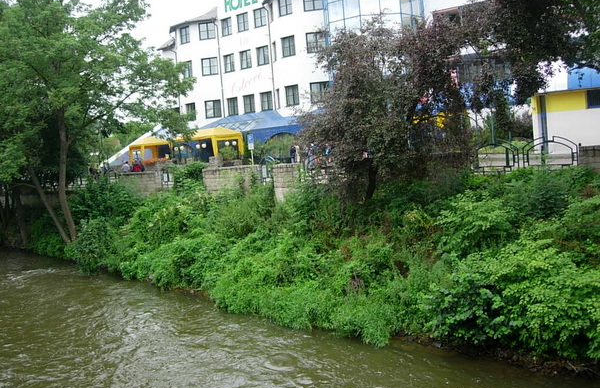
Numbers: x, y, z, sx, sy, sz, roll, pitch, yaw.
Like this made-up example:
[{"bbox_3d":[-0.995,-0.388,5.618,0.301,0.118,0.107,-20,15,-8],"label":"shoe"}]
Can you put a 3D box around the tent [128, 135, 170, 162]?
[{"bbox_3d":[-14.989,-4.251,65.826,3.000,2.650,3.000,-7,4,-42],"label":"tent"}]

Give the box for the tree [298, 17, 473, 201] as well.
[{"bbox_3d":[3.180,-3.143,24.500,6.300,6.700,5.800,-5,3,0],"label":"tree"}]

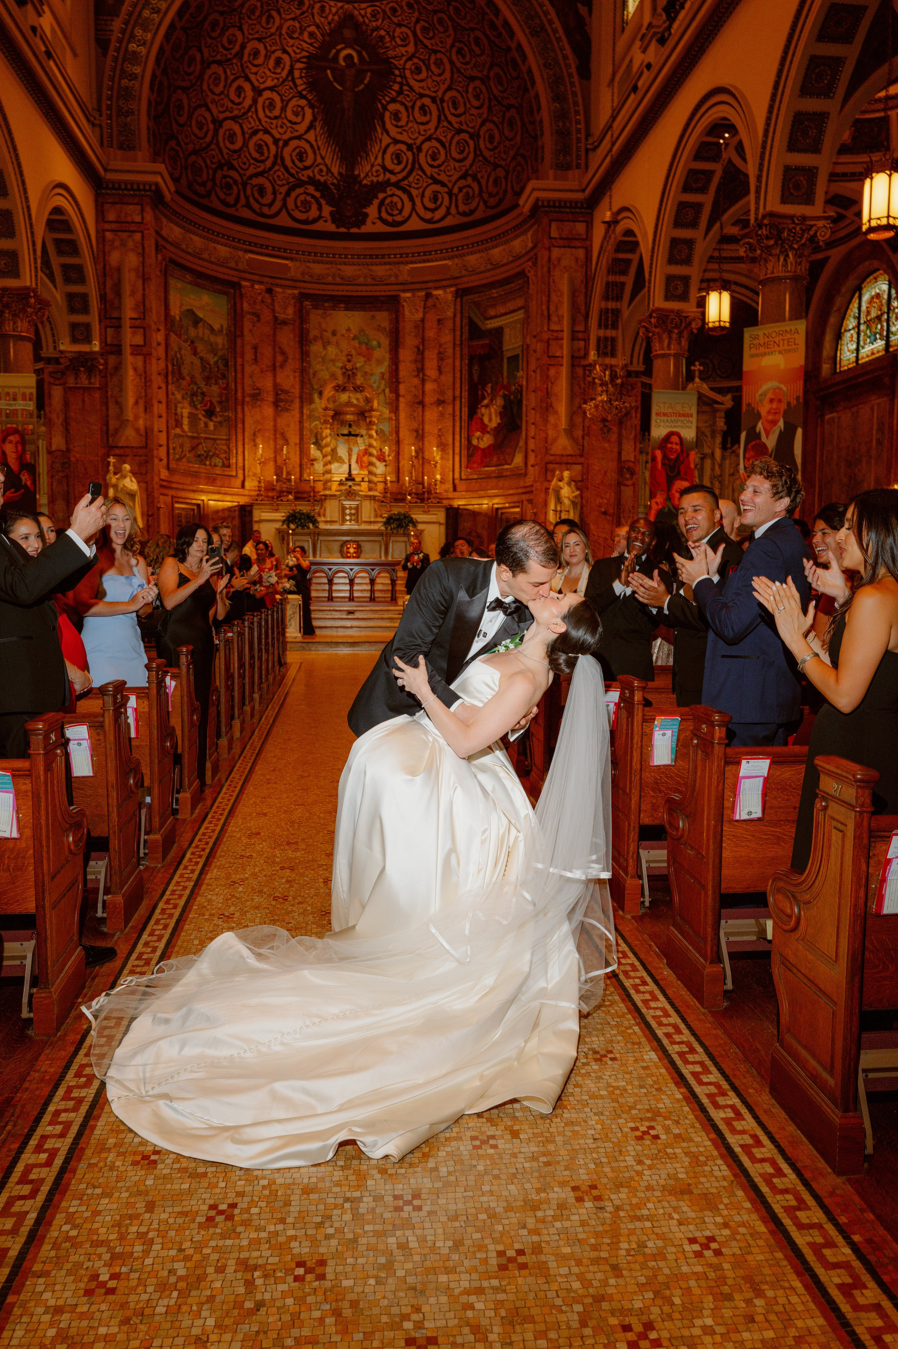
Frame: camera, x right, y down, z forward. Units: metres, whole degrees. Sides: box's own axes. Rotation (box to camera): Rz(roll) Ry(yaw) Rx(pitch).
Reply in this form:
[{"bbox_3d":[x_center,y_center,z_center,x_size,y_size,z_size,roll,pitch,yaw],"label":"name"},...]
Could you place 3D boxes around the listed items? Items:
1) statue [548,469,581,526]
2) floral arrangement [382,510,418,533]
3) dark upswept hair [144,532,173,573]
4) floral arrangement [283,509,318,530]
[{"bbox_3d":[2.533,-3.776,23.133,0.700,1.425,0.500,0,6,-6],"label":"statue"},{"bbox_3d":[-1.205,-3.780,26.073,0.900,0.532,0.700,0,6,-6],"label":"floral arrangement"},{"bbox_3d":[-1.970,-0.825,7.143,0.230,0.278,0.220,-4,7,-35],"label":"dark upswept hair"},{"bbox_3d":[-3.659,-3.809,25.828,0.900,0.527,0.700,0,6,-6],"label":"floral arrangement"}]

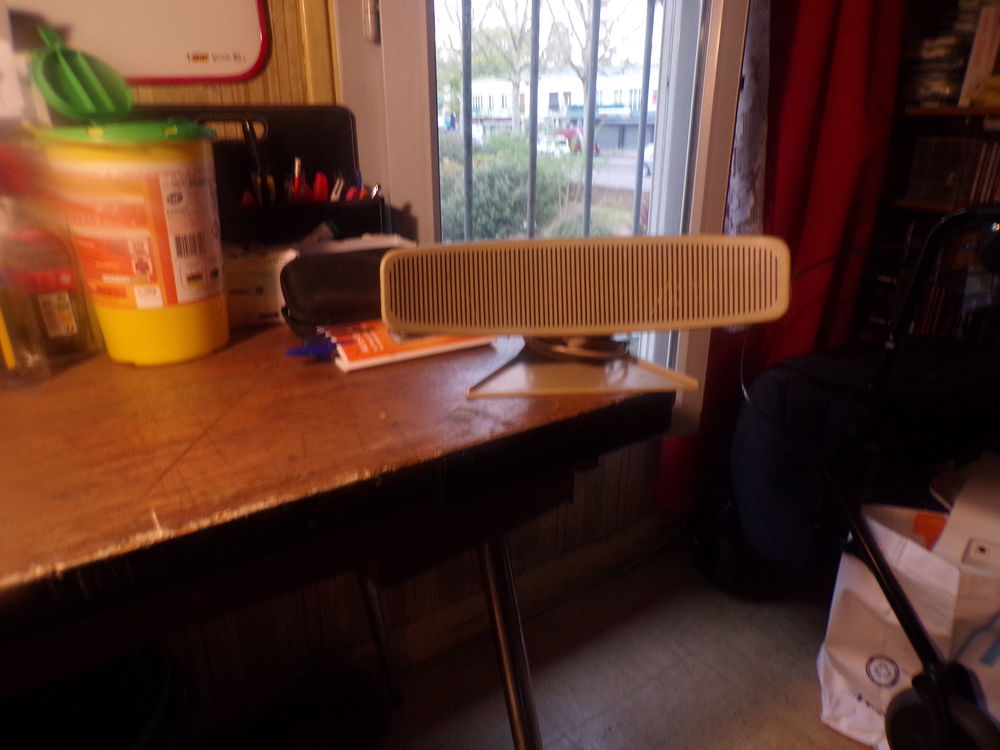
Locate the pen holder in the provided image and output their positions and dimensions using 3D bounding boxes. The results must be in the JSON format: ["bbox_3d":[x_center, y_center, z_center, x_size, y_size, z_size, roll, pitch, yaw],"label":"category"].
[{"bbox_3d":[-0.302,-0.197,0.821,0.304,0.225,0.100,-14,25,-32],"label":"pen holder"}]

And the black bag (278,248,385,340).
[{"bbox_3d":[-0.152,-0.101,0.774,0.175,0.079,0.072,-14,25,-32],"label":"black bag"}]

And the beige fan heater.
[{"bbox_3d":[0.074,-0.064,0.613,0.343,0.124,0.130,-1,21,-3],"label":"beige fan heater"}]

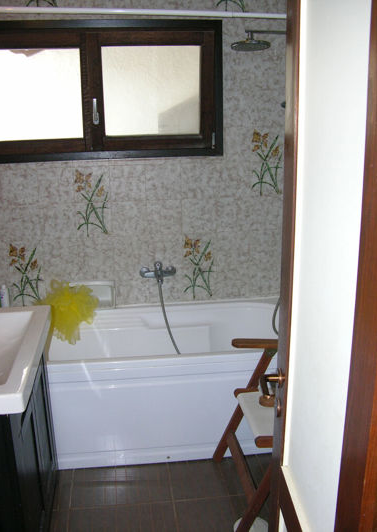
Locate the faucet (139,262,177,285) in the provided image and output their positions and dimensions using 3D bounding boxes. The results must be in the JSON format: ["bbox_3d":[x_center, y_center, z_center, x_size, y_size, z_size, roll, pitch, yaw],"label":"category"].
[{"bbox_3d":[-0.169,0.046,3.063,0.210,0.110,0.140,-3,15,-7],"label":"faucet"}]

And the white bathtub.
[{"bbox_3d":[-0.164,0.595,2.889,1.700,0.560,0.760,-3,15,-7],"label":"white bathtub"}]

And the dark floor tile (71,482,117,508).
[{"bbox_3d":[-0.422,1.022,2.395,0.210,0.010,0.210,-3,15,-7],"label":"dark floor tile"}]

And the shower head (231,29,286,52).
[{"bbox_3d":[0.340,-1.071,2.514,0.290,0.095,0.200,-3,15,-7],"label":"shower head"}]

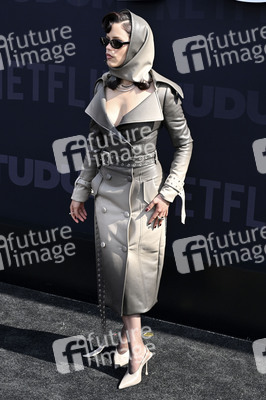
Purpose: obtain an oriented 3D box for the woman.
[{"bbox_3d":[0.008,-0.003,3.750,0.550,1.650,0.400,10,16,32],"label":"woman"}]

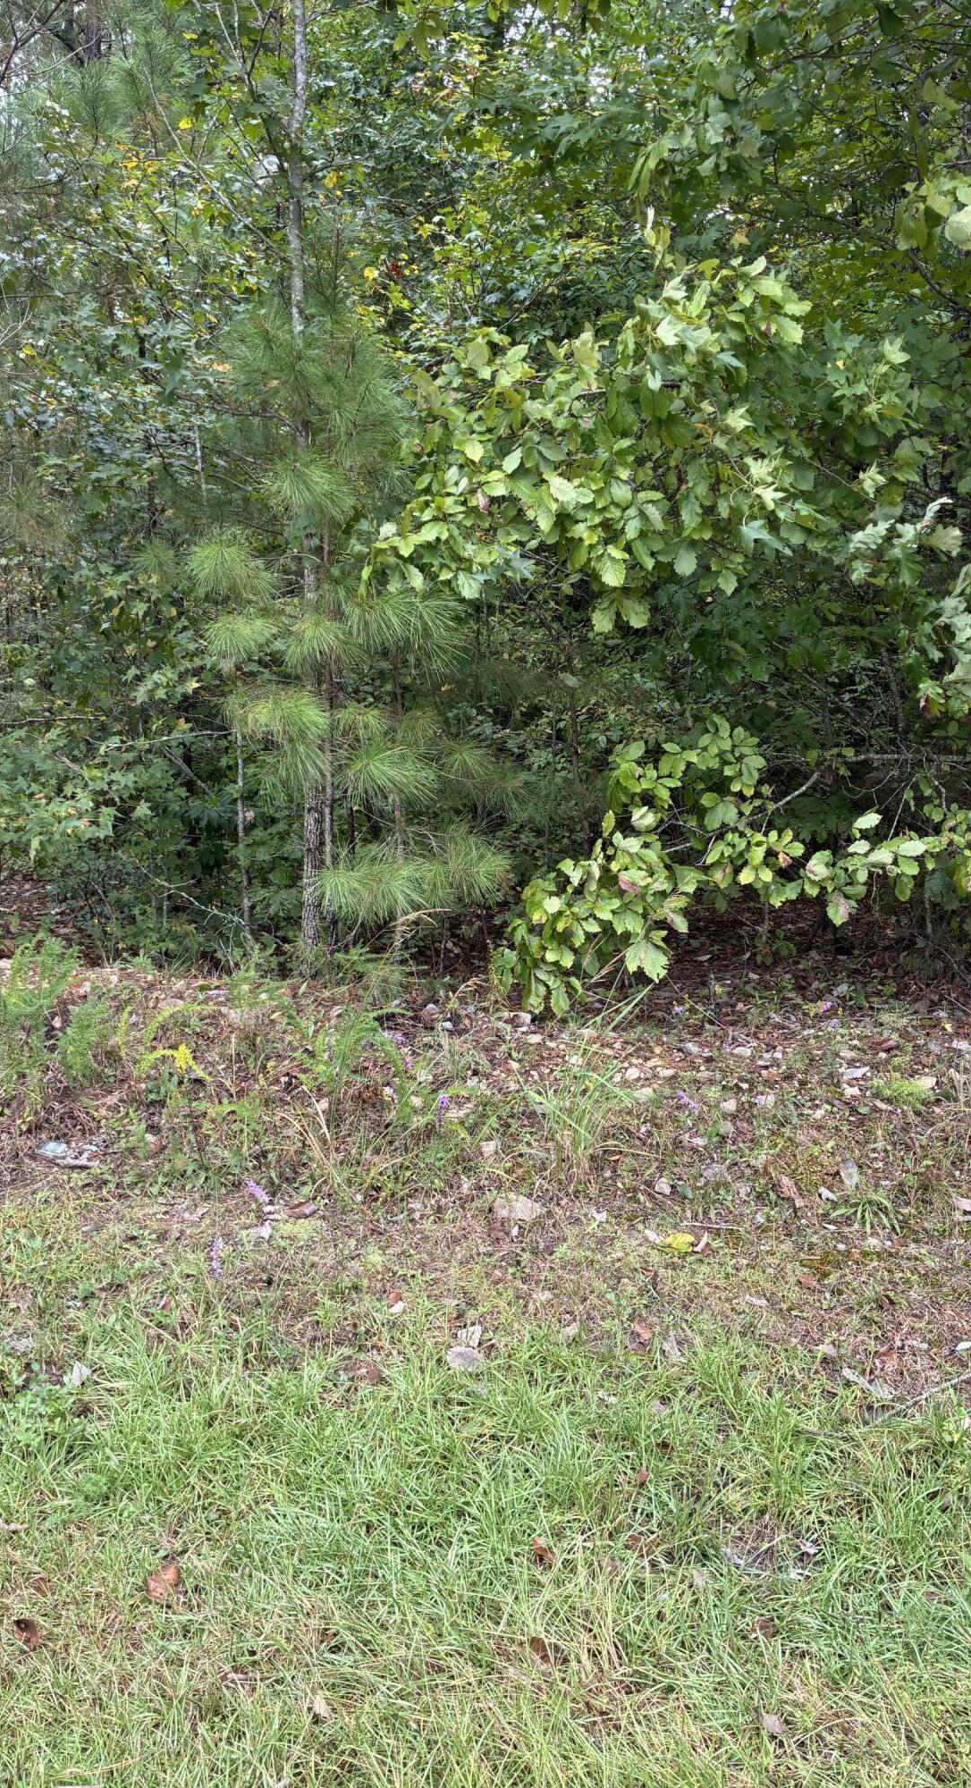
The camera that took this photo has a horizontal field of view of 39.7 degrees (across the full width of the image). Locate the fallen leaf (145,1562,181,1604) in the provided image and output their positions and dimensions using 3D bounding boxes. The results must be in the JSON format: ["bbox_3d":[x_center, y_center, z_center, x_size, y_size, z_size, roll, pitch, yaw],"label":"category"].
[{"bbox_3d":[-0.589,1.258,2.450,0.055,0.027,0.088,3,9,18],"label":"fallen leaf"}]

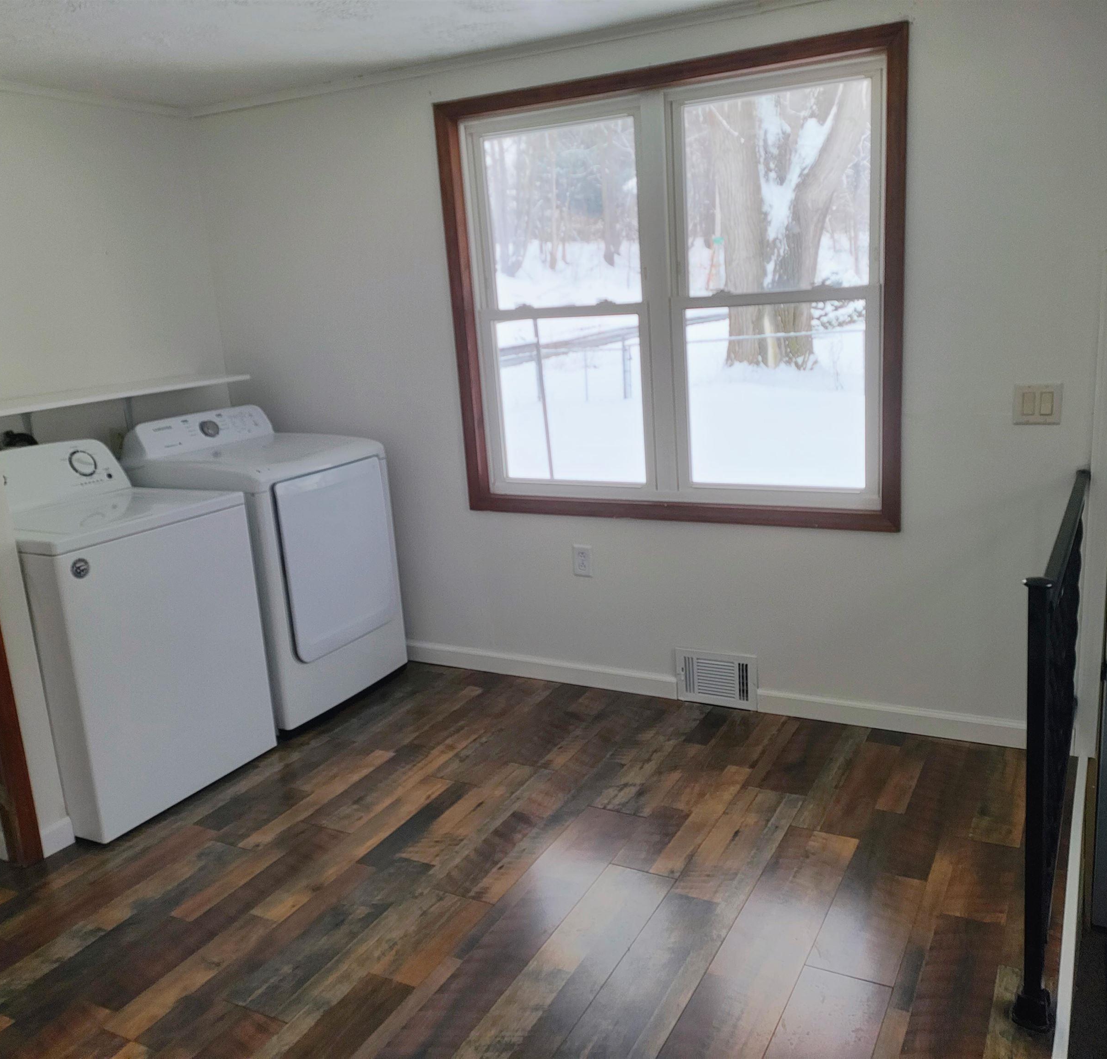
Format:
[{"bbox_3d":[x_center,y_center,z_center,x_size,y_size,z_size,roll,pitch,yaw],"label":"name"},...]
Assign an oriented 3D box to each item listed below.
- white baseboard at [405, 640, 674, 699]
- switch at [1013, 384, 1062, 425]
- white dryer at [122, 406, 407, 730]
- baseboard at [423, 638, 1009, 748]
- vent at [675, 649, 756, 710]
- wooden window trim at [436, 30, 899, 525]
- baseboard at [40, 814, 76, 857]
[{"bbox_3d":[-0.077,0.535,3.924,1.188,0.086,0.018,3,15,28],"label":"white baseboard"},{"bbox_3d":[1.364,-0.351,2.873,0.116,0.114,0.009,3,15,28],"label":"switch"},{"bbox_3d":[-1.100,0.097,3.900,0.730,1.080,0.700,3,15,28],"label":"white dryer"},{"bbox_3d":[0.437,0.566,3.647,2.358,0.086,0.018,3,15,28],"label":"baseboard"},{"bbox_3d":[0.566,0.521,3.550,0.294,0.198,0.025,3,15,28],"label":"vent"},{"bbox_3d":[0.327,-0.736,3.347,1.581,1.449,0.035,3,15,28],"label":"wooden window trim"},{"bbox_3d":[-1.399,0.865,2.872,0.017,0.086,0.095,3,15,28],"label":"baseboard"}]

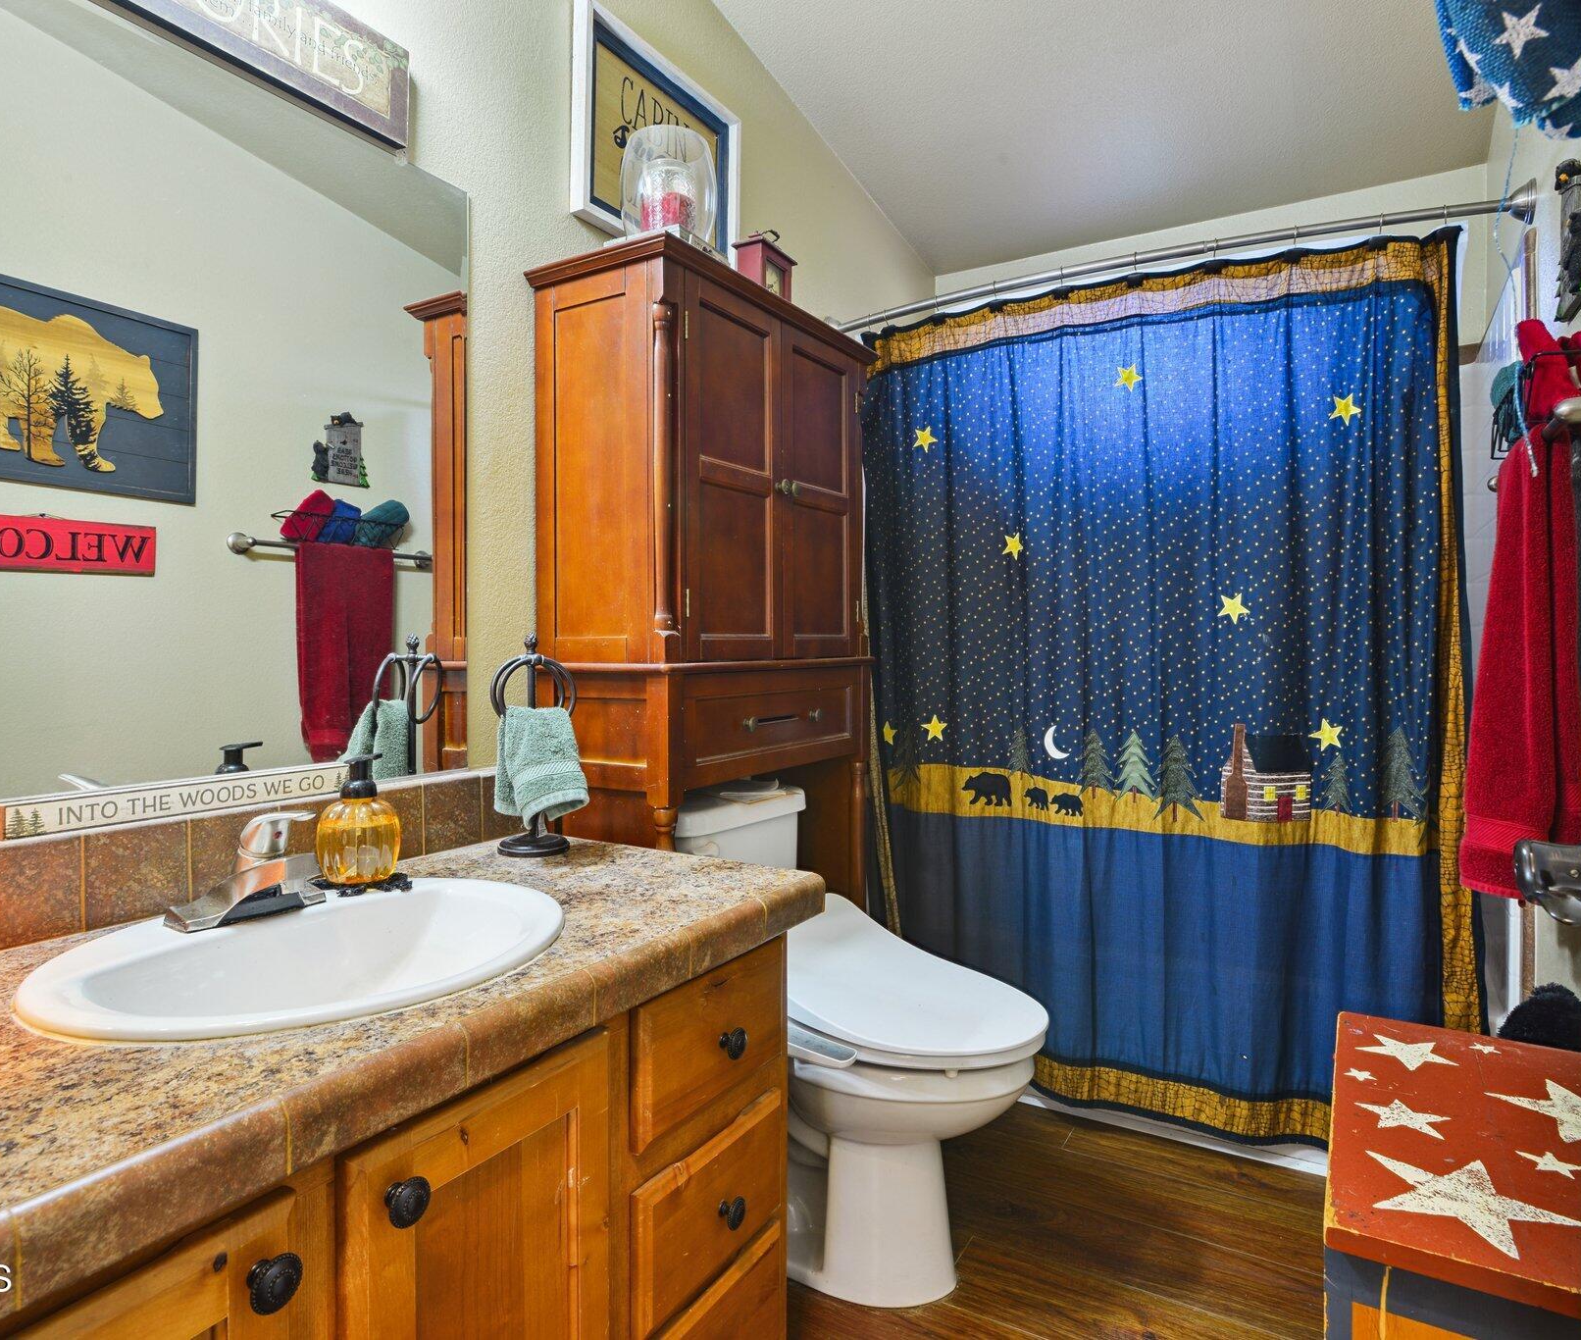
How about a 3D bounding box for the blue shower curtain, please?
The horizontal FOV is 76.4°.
[{"bbox_3d":[0.693,0.045,2.108,1.275,1.766,0.146,1,2,31],"label":"blue shower curtain"}]

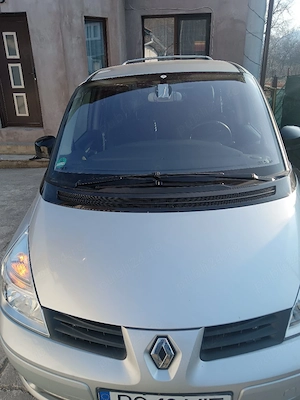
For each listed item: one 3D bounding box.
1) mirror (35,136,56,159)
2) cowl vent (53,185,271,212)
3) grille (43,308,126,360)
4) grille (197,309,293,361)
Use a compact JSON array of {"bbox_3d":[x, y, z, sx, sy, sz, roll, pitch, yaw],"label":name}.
[{"bbox_3d":[-0.863,-0.447,2.619,0.190,0.180,0.140,-1,22,3],"label":"mirror"},{"bbox_3d":[0.078,-0.020,1.773,1.270,0.090,0.240,-1,22,3],"label":"cowl vent"},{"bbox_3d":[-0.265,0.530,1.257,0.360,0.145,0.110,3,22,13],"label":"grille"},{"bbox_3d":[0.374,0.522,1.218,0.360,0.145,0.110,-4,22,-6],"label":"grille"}]

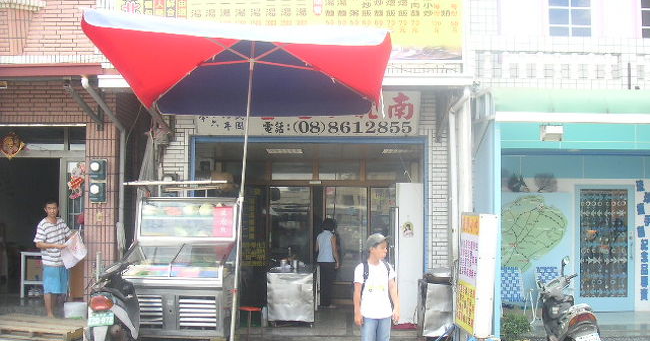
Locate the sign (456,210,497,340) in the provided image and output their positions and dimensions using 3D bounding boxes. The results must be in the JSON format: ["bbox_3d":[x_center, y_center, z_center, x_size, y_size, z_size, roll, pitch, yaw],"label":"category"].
[{"bbox_3d":[1.751,1.180,8.242,0.210,1.330,0.900,2,-2,-2],"label":"sign"}]

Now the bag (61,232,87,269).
[{"bbox_3d":[-3.473,1.105,9.850,0.360,0.500,0.150,1,-2,-18],"label":"bag"}]

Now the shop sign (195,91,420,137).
[{"bbox_3d":[-0.245,-0.762,9.700,3.046,0.626,0.080,0,-2,1],"label":"shop sign"}]

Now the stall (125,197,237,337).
[{"bbox_3d":[-1.726,1.151,8.700,1.210,1.650,0.800,0,-2,7],"label":"stall"}]

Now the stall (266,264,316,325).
[{"bbox_3d":[-0.490,1.841,10.380,0.660,0.760,0.600,0,-2,3],"label":"stall"}]

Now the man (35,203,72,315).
[{"bbox_3d":[-3.839,1.247,10.050,0.520,1.630,0.380,1,-2,-27],"label":"man"}]

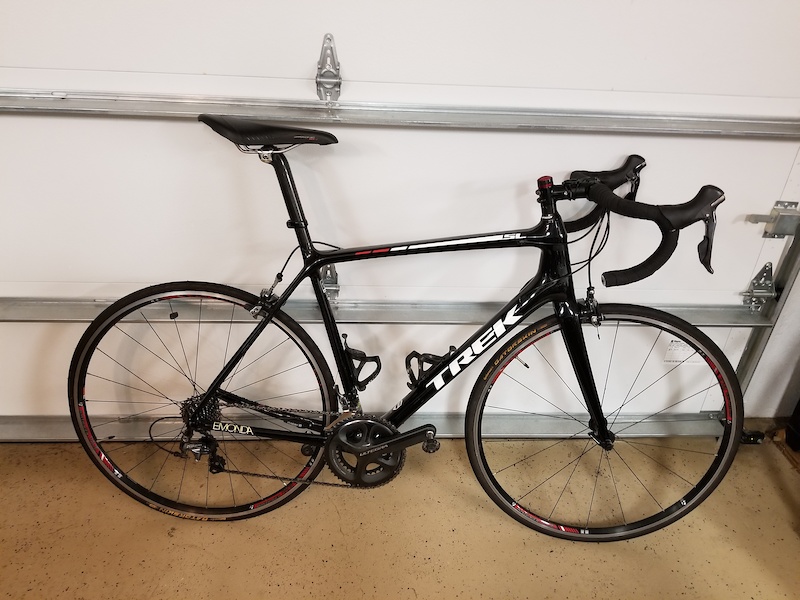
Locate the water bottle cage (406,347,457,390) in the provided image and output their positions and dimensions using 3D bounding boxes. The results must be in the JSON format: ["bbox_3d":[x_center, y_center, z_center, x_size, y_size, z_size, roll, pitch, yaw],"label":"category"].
[{"bbox_3d":[0.053,0.143,1.440,0.077,0.152,0.077,41,15,-11],"label":"water bottle cage"}]

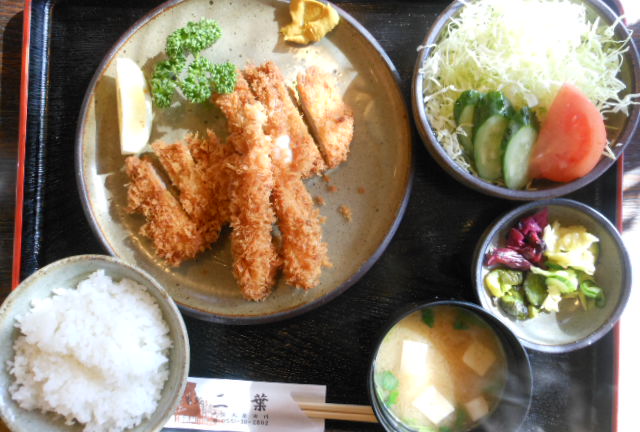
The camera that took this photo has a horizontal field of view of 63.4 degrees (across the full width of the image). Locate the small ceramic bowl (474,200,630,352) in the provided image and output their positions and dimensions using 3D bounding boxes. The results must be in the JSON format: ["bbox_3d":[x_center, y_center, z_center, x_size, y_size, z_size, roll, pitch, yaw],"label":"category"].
[{"bbox_3d":[0.169,0.044,0.397,0.112,0.040,0.112,0,89,1],"label":"small ceramic bowl"}]

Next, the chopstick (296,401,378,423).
[{"bbox_3d":[-0.038,0.154,0.414,0.210,0.006,0.013,3,89,1],"label":"chopstick"}]

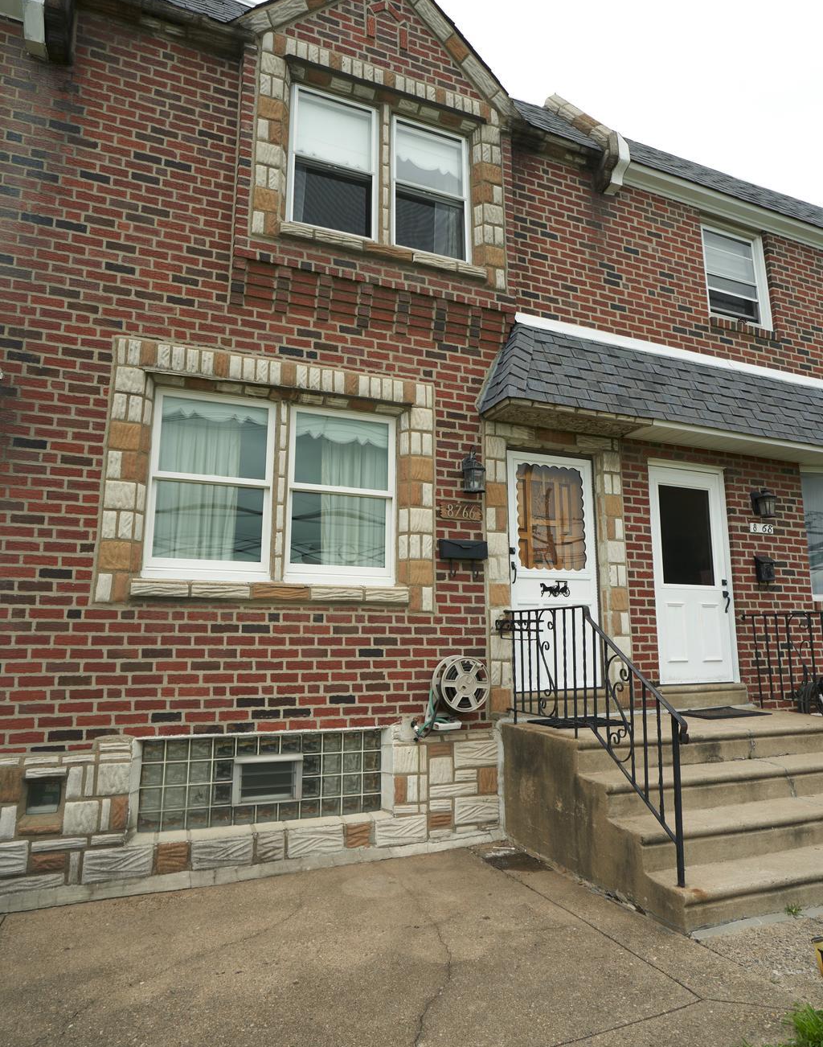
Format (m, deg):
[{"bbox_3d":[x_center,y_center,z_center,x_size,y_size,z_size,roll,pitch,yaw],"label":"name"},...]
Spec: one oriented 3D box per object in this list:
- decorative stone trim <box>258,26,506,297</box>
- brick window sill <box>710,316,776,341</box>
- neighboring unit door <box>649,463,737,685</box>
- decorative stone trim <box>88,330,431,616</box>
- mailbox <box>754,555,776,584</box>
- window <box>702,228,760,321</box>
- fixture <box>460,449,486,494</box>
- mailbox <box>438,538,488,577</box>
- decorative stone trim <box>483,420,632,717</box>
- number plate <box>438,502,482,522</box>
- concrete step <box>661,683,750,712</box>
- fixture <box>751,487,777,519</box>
[{"bbox_3d":[-0.198,-2.995,5.506,2.234,1.855,0.150,4,-11,-22],"label":"decorative stone trim"},{"bbox_3d":[3.514,-2.045,6.956,1.002,0.108,0.120,4,-11,-22],"label":"brick window sill"},{"bbox_3d":[2.661,0.469,6.197,0.900,2.060,0.070,4,-11,-22],"label":"neighboring unit door"},{"bbox_3d":[-0.945,-0.307,4.804,2.418,1.859,0.150,4,-11,-22],"label":"decorative stone trim"},{"bbox_3d":[3.520,0.459,6.465,0.170,0.265,0.090,4,-11,-22],"label":"mailbox"},{"bbox_3d":[3.549,-2.751,7.221,0.800,1.070,0.100,4,-11,-22],"label":"window"},{"bbox_3d":[0.502,-0.436,5.297,0.155,0.375,0.200,4,-11,-22],"label":"fixture"},{"bbox_3d":[0.411,0.277,5.204,0.400,0.290,0.110,4,-11,-22],"label":"mailbox"},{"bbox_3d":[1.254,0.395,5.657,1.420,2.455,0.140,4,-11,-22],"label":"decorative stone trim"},{"bbox_3d":[0.400,-0.090,5.292,0.389,0.135,0.025,4,-11,-22],"label":"number plate"},{"bbox_3d":[2.644,1.567,5.972,1.000,0.185,0.150,4,-11,-22],"label":"concrete step"},{"bbox_3d":[3.540,-0.213,6.540,0.150,0.280,0.190,4,-11,-22],"label":"fixture"}]

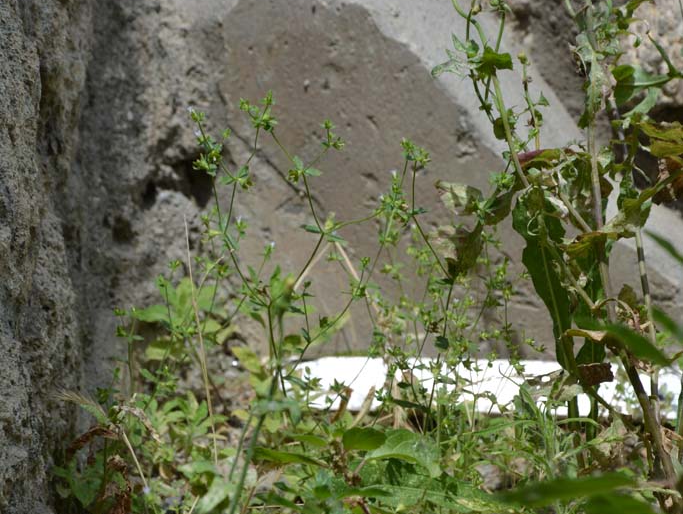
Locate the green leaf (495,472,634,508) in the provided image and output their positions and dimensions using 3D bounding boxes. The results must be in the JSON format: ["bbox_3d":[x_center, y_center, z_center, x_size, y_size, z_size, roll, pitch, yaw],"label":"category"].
[{"bbox_3d":[0.093,0.097,1.860,0.060,0.009,0.022,-6,13,-19],"label":"green leaf"}]

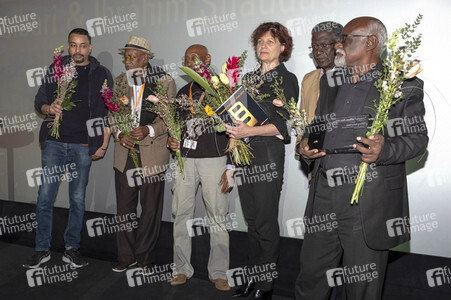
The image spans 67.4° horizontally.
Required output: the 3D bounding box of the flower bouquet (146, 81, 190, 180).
[{"bbox_3d":[-0.343,-0.136,2.240,0.290,0.660,0.240,-13,6,-3],"label":"flower bouquet"}]

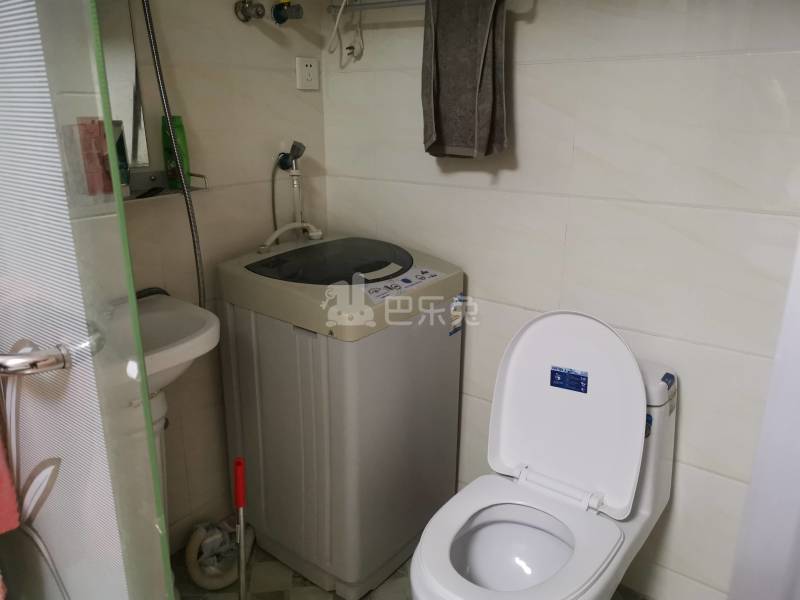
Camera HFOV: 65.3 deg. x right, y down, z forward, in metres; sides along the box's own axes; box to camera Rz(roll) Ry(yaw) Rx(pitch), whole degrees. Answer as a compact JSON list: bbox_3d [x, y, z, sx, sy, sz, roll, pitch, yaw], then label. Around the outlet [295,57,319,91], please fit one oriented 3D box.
[{"bbox_3d":[-0.266,-0.657,1.813,0.010,0.087,0.087,13,21,36],"label":"outlet"}]

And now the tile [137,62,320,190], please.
[{"bbox_3d":[-0.413,-0.466,1.687,0.010,0.300,0.595,13,21,36],"label":"tile"}]

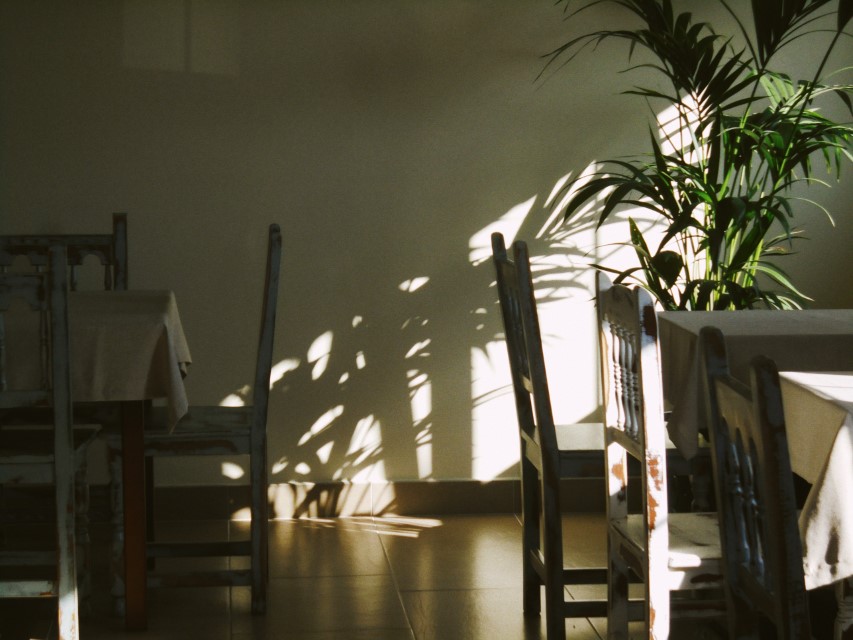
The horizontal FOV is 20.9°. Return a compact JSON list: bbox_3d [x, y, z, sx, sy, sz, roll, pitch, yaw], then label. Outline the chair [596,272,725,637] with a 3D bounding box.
[{"bbox_3d":[0.571,0.387,4.327,0.430,0.935,0.455,-1,6,-8],"label":"chair"}]

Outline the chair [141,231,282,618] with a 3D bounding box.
[{"bbox_3d":[-0.585,0.238,5.862,0.440,0.935,0.455,-1,6,-5],"label":"chair"}]

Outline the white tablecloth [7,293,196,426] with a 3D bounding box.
[{"bbox_3d":[-1.006,0.098,5.762,0.840,0.280,0.780,-1,6,-5],"label":"white tablecloth"}]

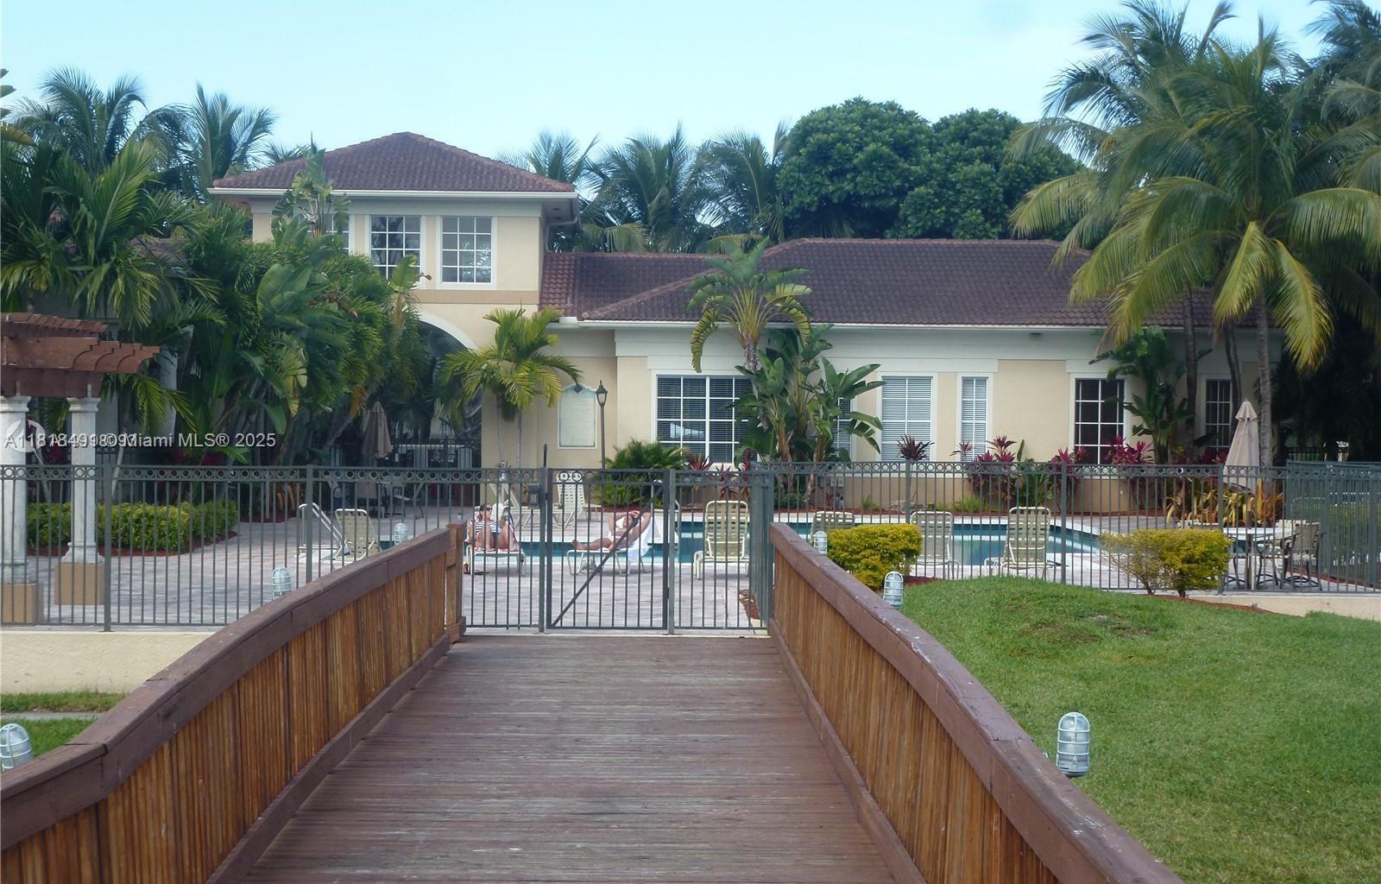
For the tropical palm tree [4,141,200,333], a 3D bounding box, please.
[{"bbox_3d":[-10.300,-1.850,42.500,3.600,6.800,3.500,1,0,-1],"label":"tropical palm tree"}]

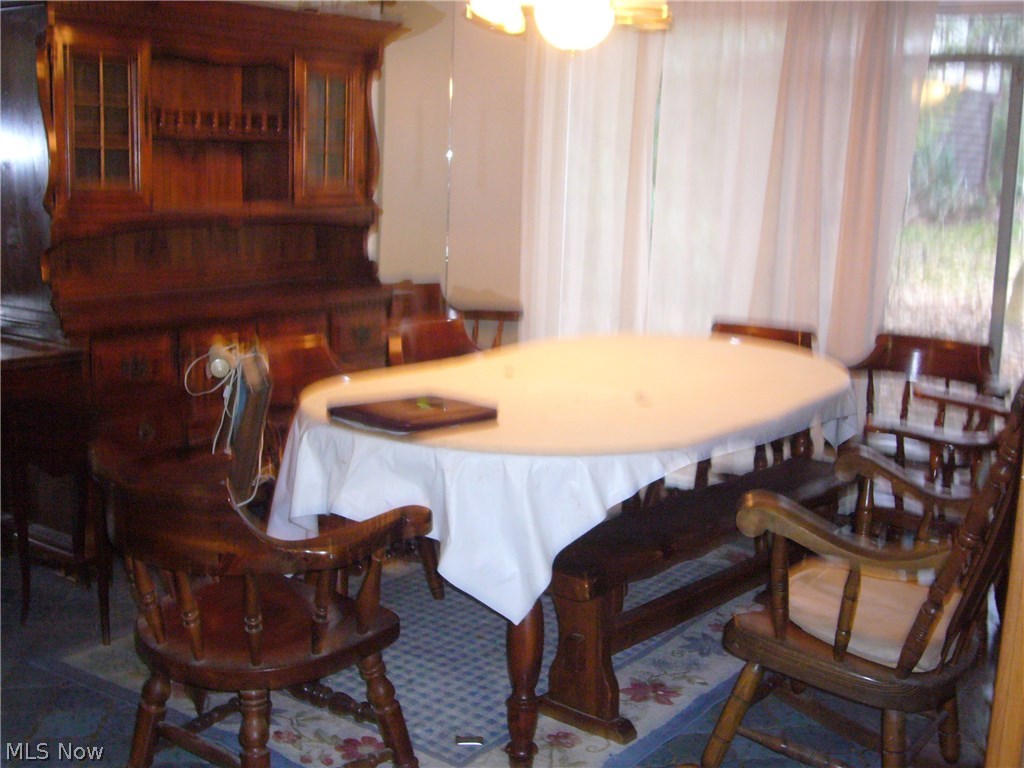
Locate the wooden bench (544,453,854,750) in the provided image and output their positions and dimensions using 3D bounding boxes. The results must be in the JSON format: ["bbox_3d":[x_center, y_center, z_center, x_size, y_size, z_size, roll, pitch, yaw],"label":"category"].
[{"bbox_3d":[0.529,0.558,3.434,0.286,0.440,1.470,10,14,39],"label":"wooden bench"}]

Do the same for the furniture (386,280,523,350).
[{"bbox_3d":[-0.299,-0.009,5.412,0.559,0.791,0.655,10,14,39],"label":"furniture"}]

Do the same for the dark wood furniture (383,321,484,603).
[{"bbox_3d":[-0.184,0.216,4.214,0.559,0.791,0.655,10,14,39],"label":"dark wood furniture"}]

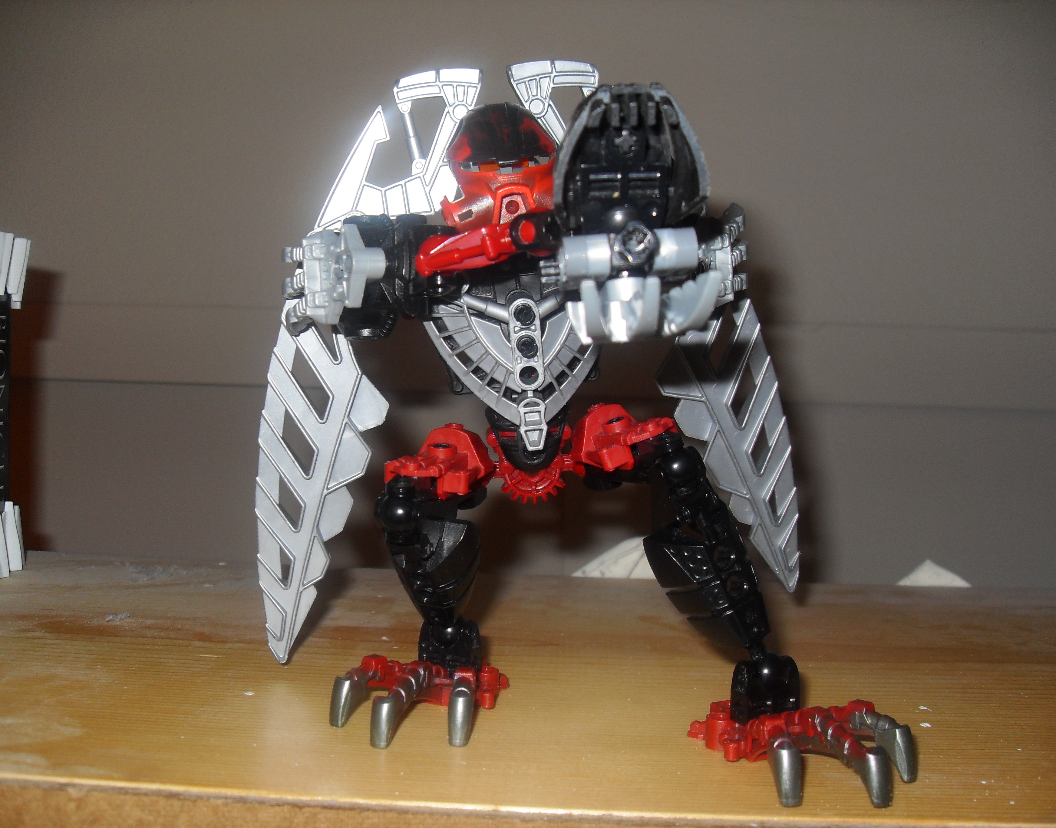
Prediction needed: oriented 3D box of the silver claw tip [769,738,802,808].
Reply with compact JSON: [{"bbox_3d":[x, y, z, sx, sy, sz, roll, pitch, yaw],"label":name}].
[{"bbox_3d":[0.062,0.087,0.262,0.008,0.015,0.009,1,5,0],"label":"silver claw tip"}]

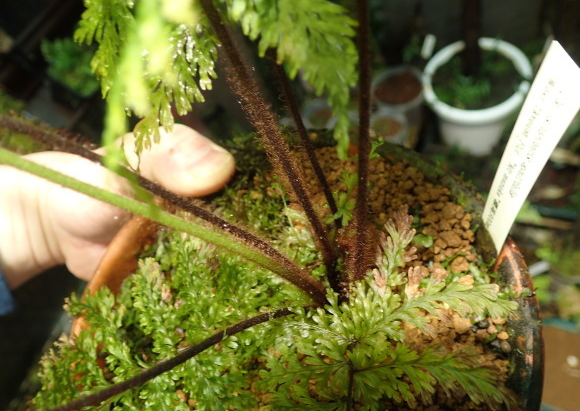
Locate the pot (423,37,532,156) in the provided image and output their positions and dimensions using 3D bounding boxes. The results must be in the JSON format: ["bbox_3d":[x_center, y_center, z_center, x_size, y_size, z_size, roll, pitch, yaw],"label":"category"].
[{"bbox_3d":[0.440,-0.237,1.204,0.225,0.211,0.225,5,63,19],"label":"pot"}]

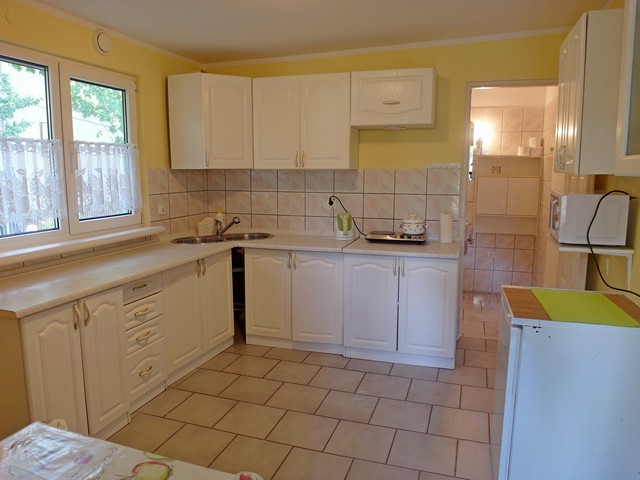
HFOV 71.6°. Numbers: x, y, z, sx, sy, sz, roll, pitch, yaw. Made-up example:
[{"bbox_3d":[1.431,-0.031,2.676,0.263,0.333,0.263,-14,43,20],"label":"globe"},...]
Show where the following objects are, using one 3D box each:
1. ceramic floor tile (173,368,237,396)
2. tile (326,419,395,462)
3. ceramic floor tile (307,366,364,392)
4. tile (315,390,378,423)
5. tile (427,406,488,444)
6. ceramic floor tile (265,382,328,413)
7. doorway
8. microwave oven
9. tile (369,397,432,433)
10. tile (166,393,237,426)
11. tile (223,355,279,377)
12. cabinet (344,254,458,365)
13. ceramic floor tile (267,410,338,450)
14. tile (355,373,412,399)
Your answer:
[{"bbox_3d":[-0.744,0.957,2.979,0.317,0.010,0.317,3,9,18],"label":"ceramic floor tile"},{"bbox_3d":[0.218,1.054,2.324,0.317,0.010,0.317,3,9,18],"label":"tile"},{"bbox_3d":[0.118,0.921,2.926,0.308,0.012,0.308,3,9,18],"label":"ceramic floor tile"},{"bbox_3d":[0.172,1.004,2.671,0.317,0.010,0.317,3,9,18],"label":"tile"},{"bbox_3d":[0.770,1.018,2.442,0.315,0.010,0.315,3,9,19],"label":"tile"},{"bbox_3d":[-0.129,0.957,2.684,0.308,0.012,0.308,3,9,18],"label":"ceramic floor tile"},{"bbox_3d":[1.566,-0.187,3.460,0.888,2.022,0.160,3,9,17],"label":"doorway"},{"bbox_3d":[1.648,-0.145,2.753,0.328,0.276,0.473,3,9,21],"label":"microwave oven"},{"bbox_3d":[0.470,1.004,2.543,0.315,0.010,0.315,3,9,19],"label":"tile"},{"bbox_3d":[-0.692,1.008,2.628,0.317,0.010,0.317,3,9,18],"label":"tile"},{"bbox_3d":[-0.493,0.921,3.227,0.317,0.010,0.317,3,9,18],"label":"tile"},{"bbox_3d":[0.622,0.462,3.371,0.780,0.767,0.570,2,9,15],"label":"cabinet"},{"bbox_3d":[-0.081,1.006,2.344,0.308,0.012,0.308,3,9,18],"label":"ceramic floor tile"},{"bbox_3d":[0.428,0.967,2.925,0.317,0.010,0.317,3,9,18],"label":"tile"}]

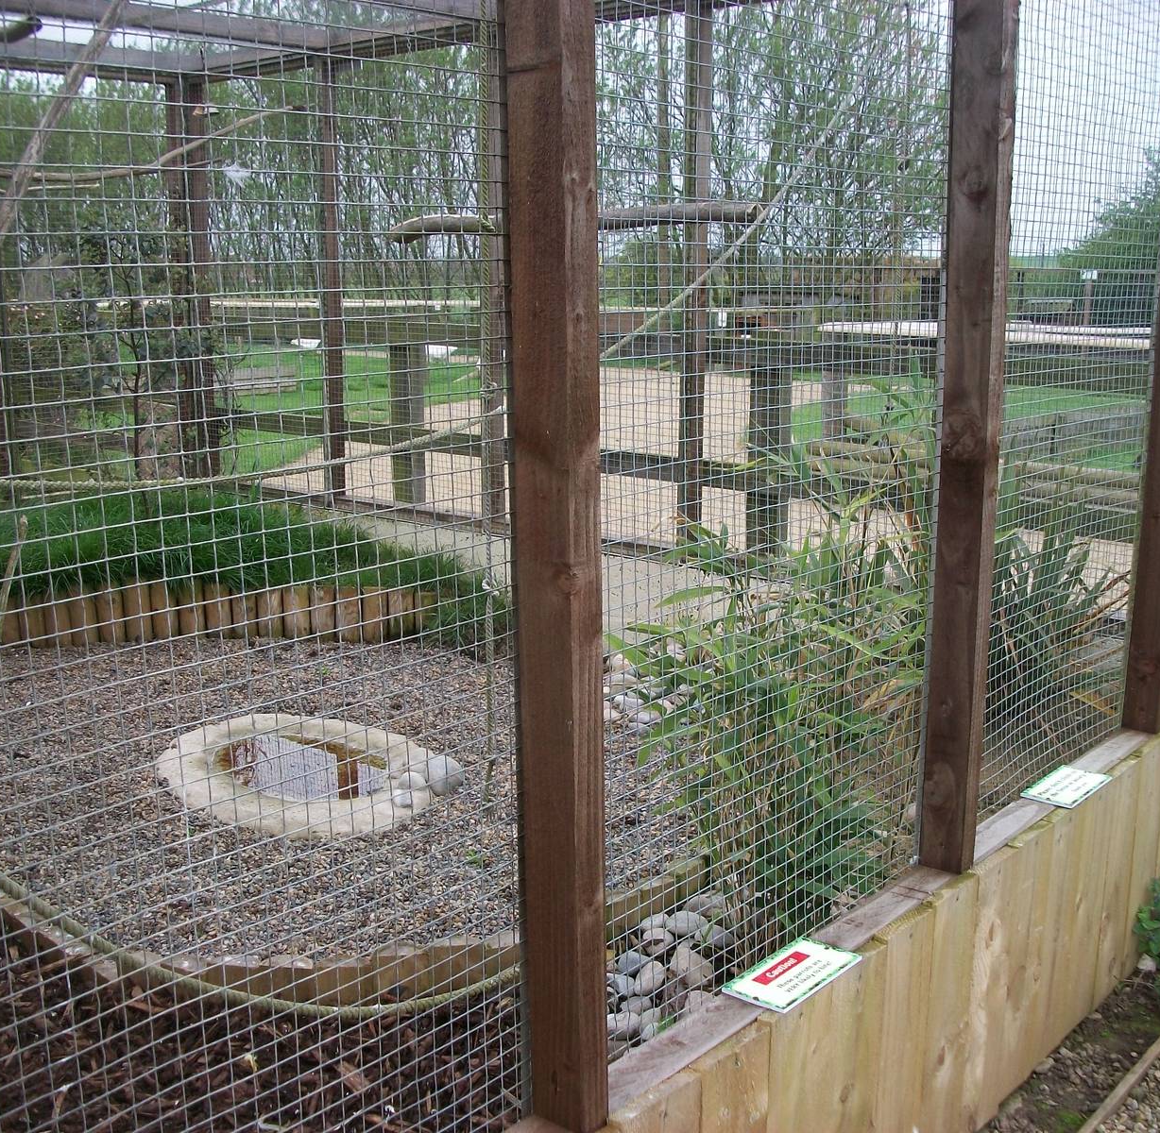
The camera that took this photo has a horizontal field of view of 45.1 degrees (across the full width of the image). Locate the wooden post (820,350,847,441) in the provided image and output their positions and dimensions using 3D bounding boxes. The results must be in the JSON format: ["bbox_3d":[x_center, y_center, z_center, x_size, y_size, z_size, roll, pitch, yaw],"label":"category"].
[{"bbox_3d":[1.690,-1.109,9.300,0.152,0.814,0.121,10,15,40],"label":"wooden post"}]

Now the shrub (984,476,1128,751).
[{"bbox_3d":[1.166,0.078,3.452,0.434,0.667,0.424,4,13,19],"label":"shrub"}]

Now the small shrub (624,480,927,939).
[{"bbox_3d":[0.370,0.234,2.518,0.576,0.838,0.505,2,12,9],"label":"small shrub"}]

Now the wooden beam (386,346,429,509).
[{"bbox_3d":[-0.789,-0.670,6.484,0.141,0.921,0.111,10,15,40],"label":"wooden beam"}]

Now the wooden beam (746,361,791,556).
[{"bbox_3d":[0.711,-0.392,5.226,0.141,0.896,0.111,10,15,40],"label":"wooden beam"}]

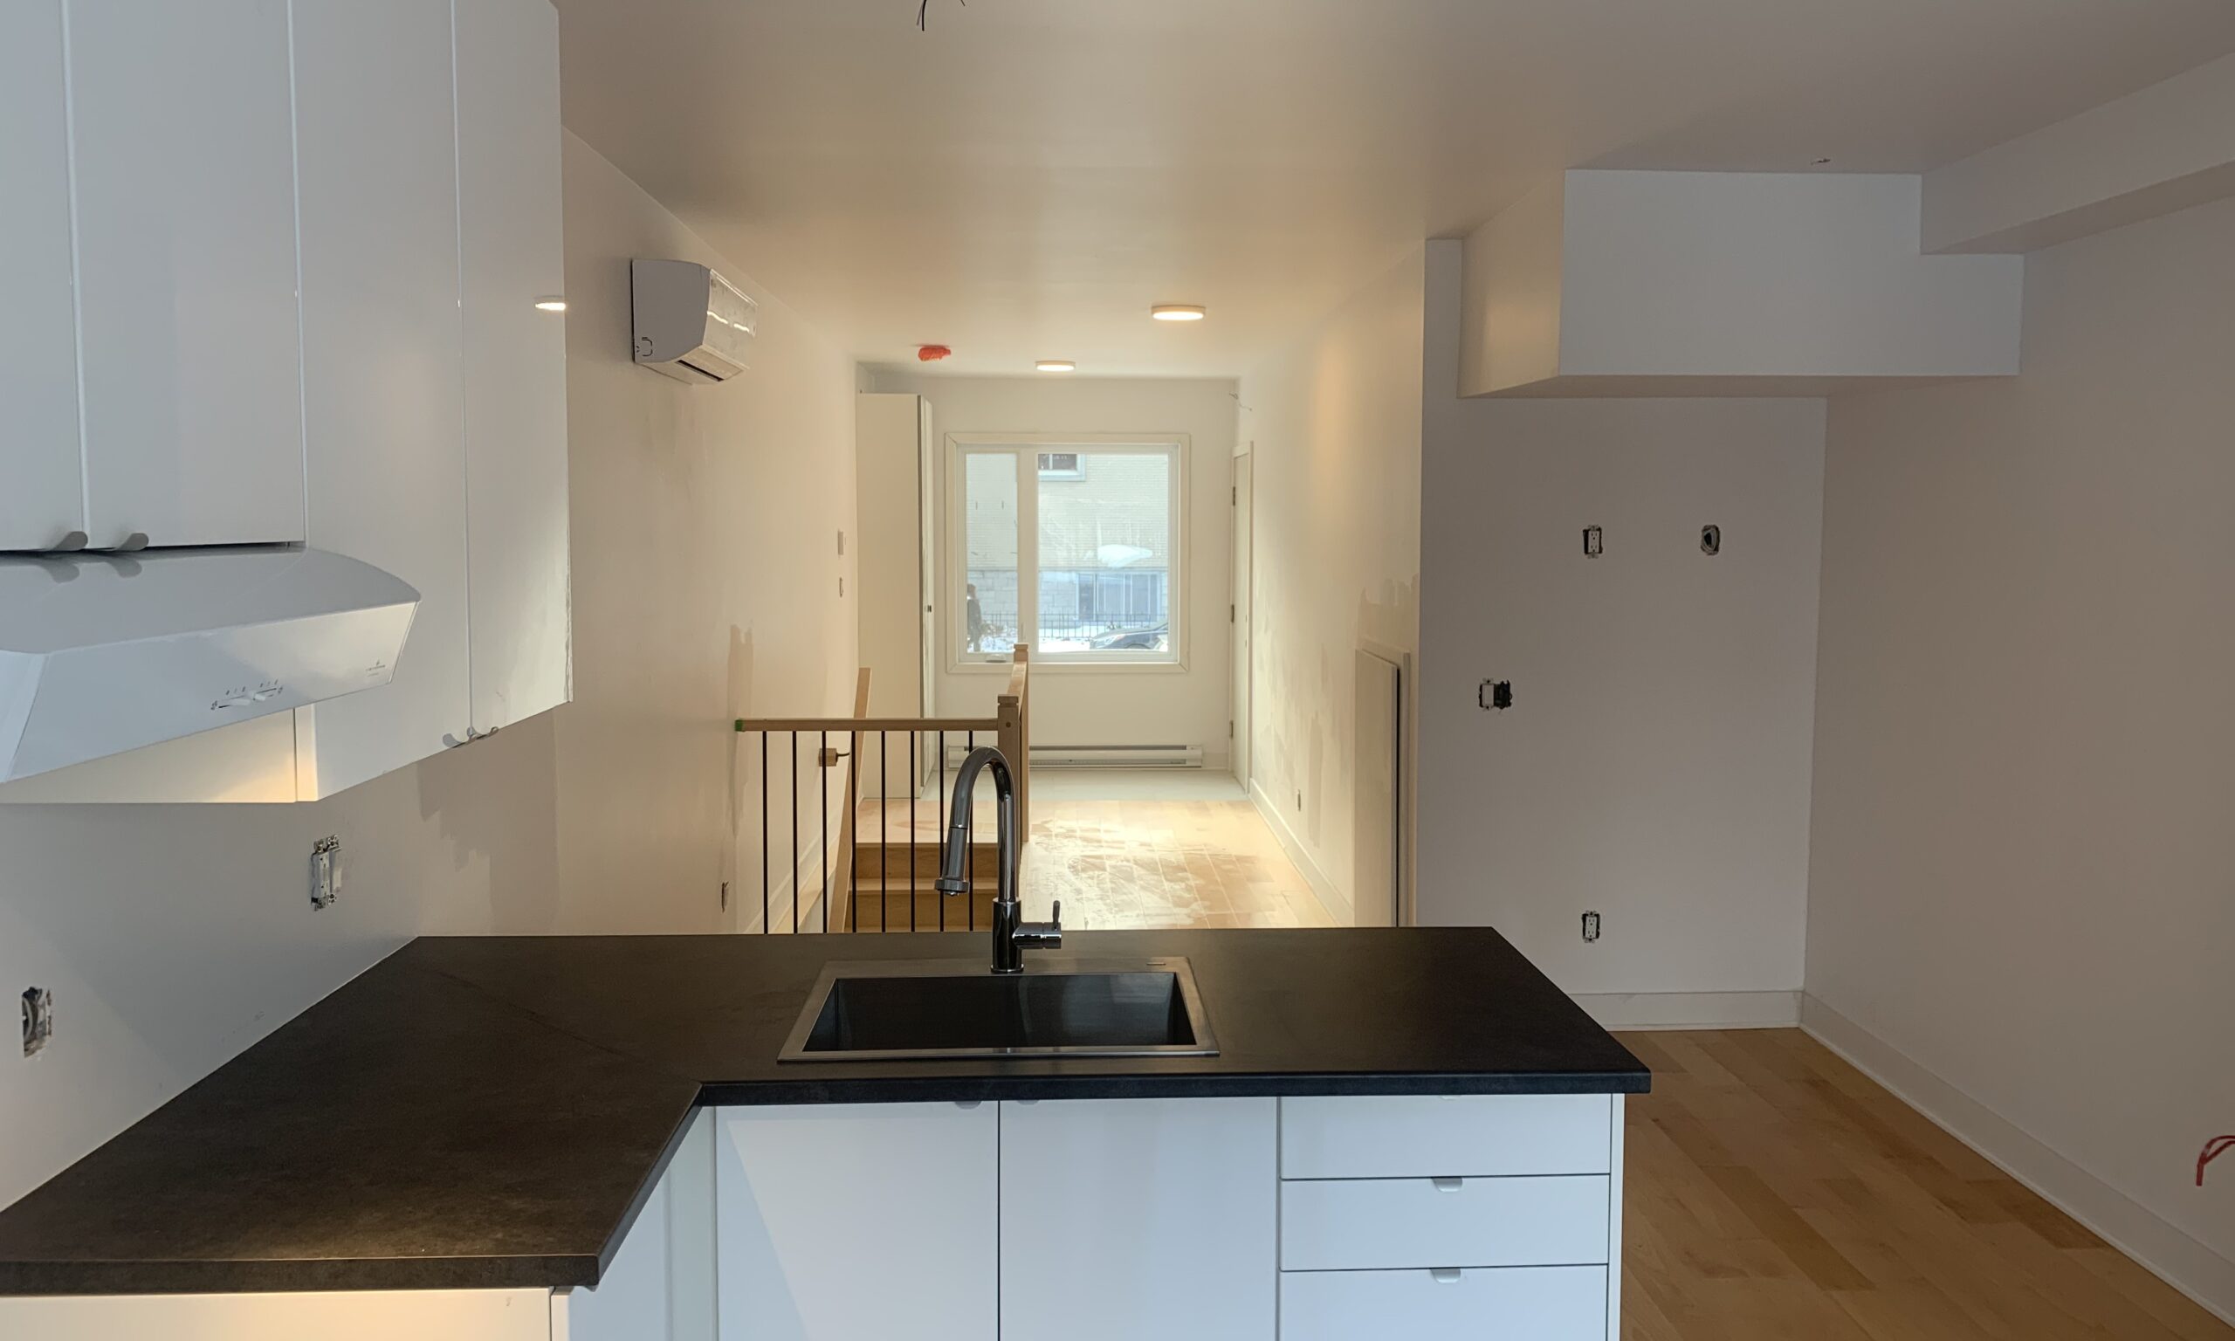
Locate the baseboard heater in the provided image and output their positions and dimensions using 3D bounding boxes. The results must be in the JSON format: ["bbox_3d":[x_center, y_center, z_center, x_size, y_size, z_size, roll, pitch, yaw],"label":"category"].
[{"bbox_3d":[-0.264,0.560,10.803,1.643,0.155,0.070,0,5,-2],"label":"baseboard heater"}]

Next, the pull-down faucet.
[{"bbox_3d":[-0.185,0.312,2.657,0.117,0.385,0.266,2,6,21],"label":"pull-down faucet"}]

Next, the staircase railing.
[{"bbox_3d":[-0.887,0.489,7.228,0.980,1.006,2.600,0,5,-2],"label":"staircase railing"}]

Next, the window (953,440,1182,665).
[{"bbox_3d":[-0.312,-0.748,10.743,1.449,1.427,0.100,0,5,-2],"label":"window"}]

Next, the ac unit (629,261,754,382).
[{"bbox_3d":[-1.195,-0.982,4.795,0.205,0.280,0.725,0,5,-2],"label":"ac unit"}]

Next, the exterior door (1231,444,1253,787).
[{"bbox_3d":[0.766,-0.325,10.253,0.080,2.060,0.930,0,5,-2],"label":"exterior door"}]

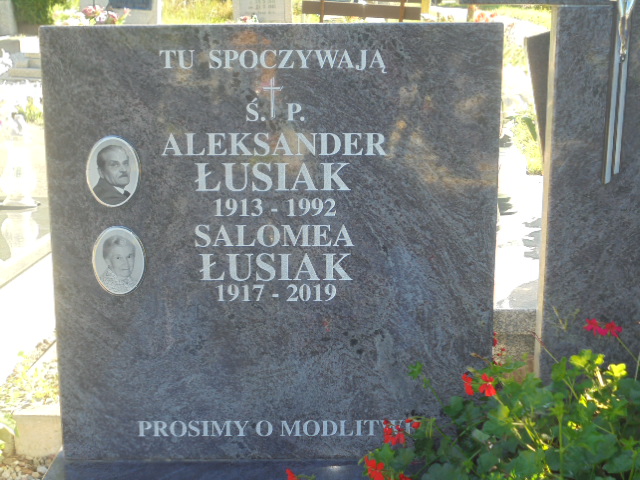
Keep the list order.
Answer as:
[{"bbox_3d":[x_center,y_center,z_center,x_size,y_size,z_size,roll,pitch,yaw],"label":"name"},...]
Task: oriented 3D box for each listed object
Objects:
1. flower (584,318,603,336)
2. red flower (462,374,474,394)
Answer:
[{"bbox_3d":[0.436,0.139,1.650,0.029,0.029,0.022,3,13,11],"label":"flower"},{"bbox_3d":[0.241,0.233,1.680,0.016,0.036,0.032,-12,19,-37],"label":"red flower"}]

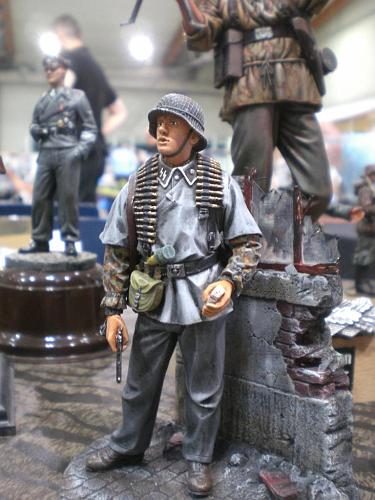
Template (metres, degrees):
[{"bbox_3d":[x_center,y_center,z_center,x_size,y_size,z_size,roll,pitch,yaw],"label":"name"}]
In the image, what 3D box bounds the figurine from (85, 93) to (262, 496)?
[{"bbox_3d":[-0.003,0.014,0.168,0.051,0.120,0.038,2,8,13],"label":"figurine"}]

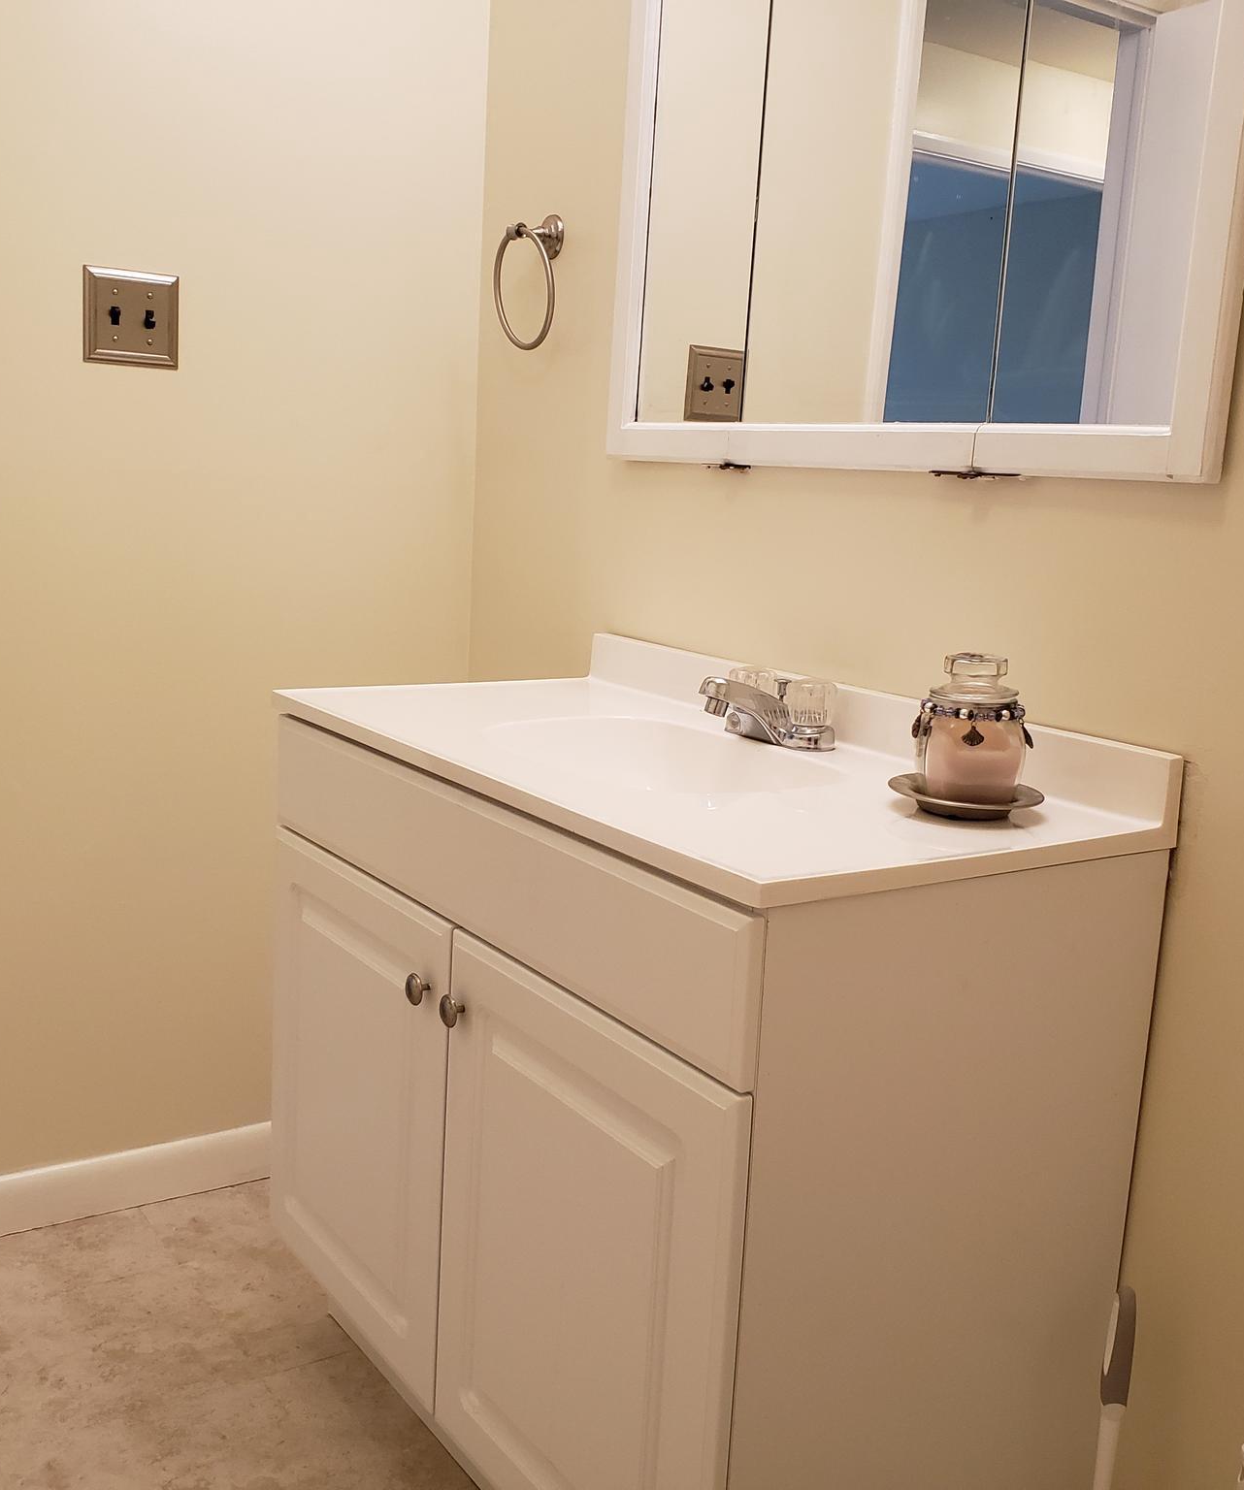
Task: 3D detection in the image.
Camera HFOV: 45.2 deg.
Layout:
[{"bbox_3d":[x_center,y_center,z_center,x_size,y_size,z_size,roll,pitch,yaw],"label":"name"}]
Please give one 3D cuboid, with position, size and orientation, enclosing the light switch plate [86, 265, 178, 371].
[{"bbox_3d":[-0.653,-0.570,1.996,0.126,0.124,0.015,-4,12,-35],"label":"light switch plate"}]

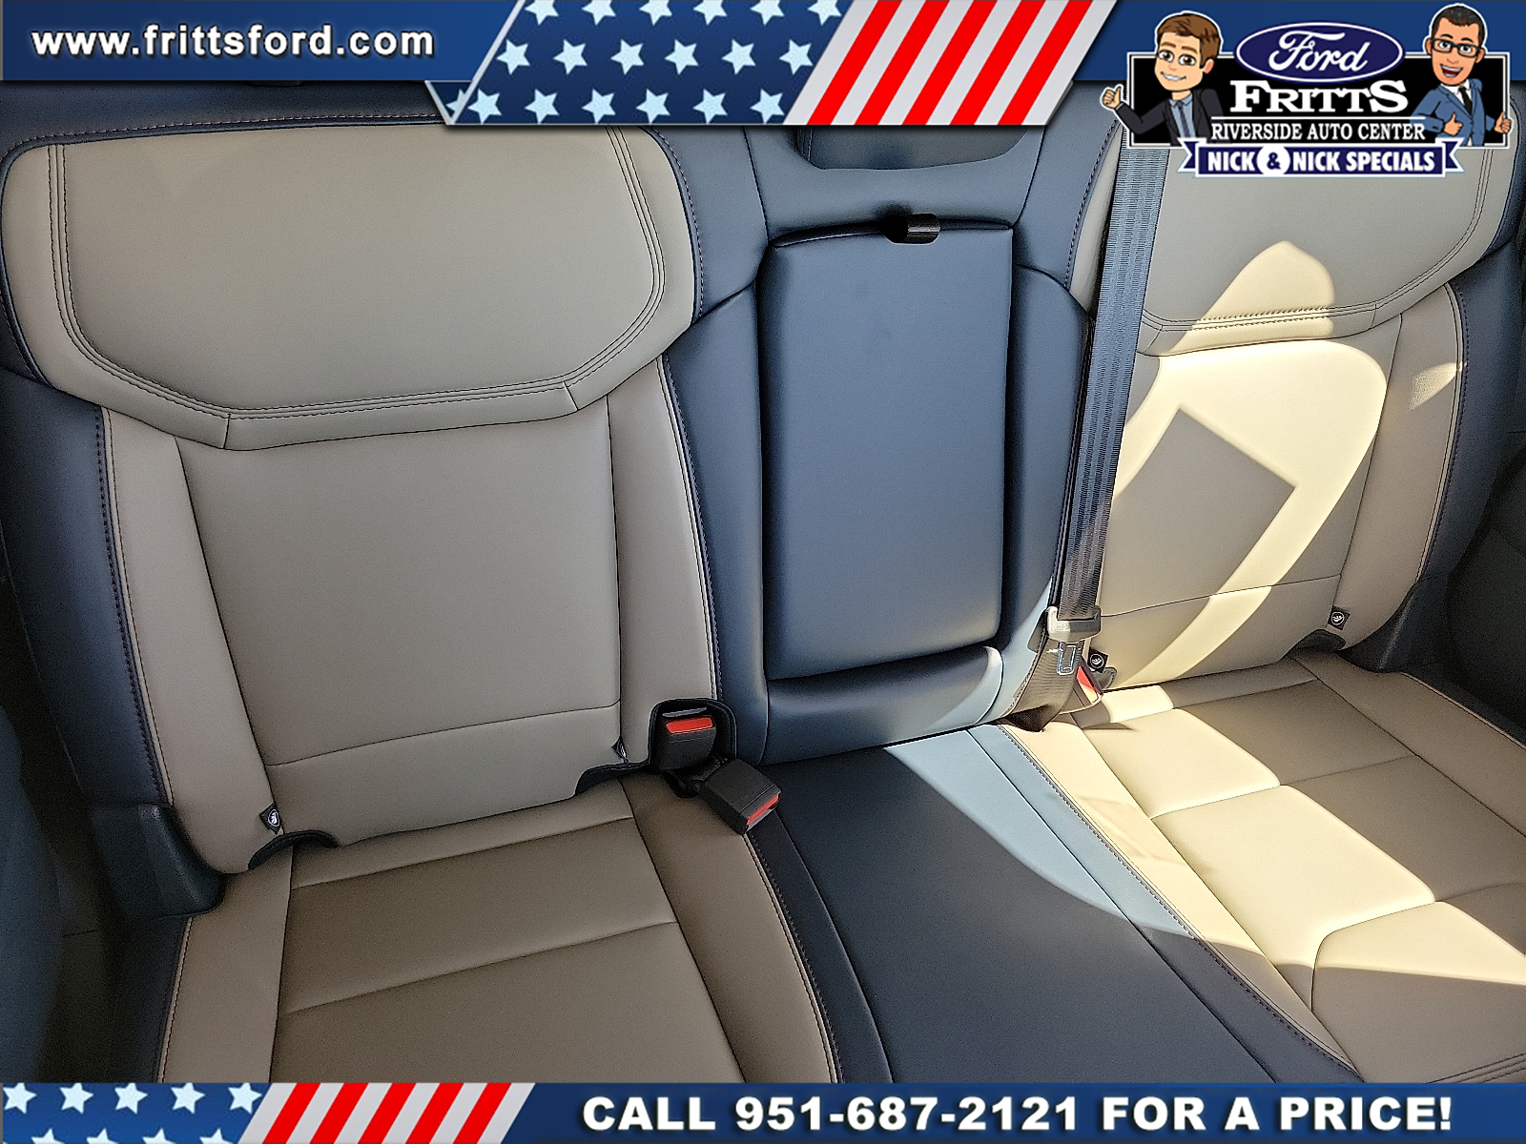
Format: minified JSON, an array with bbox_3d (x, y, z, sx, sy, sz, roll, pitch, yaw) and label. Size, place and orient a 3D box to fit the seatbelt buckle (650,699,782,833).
[{"bbox_3d":[-0.044,0.166,0.968,0.092,0.070,0.115,-14,44,-22],"label":"seatbelt buckle"}]

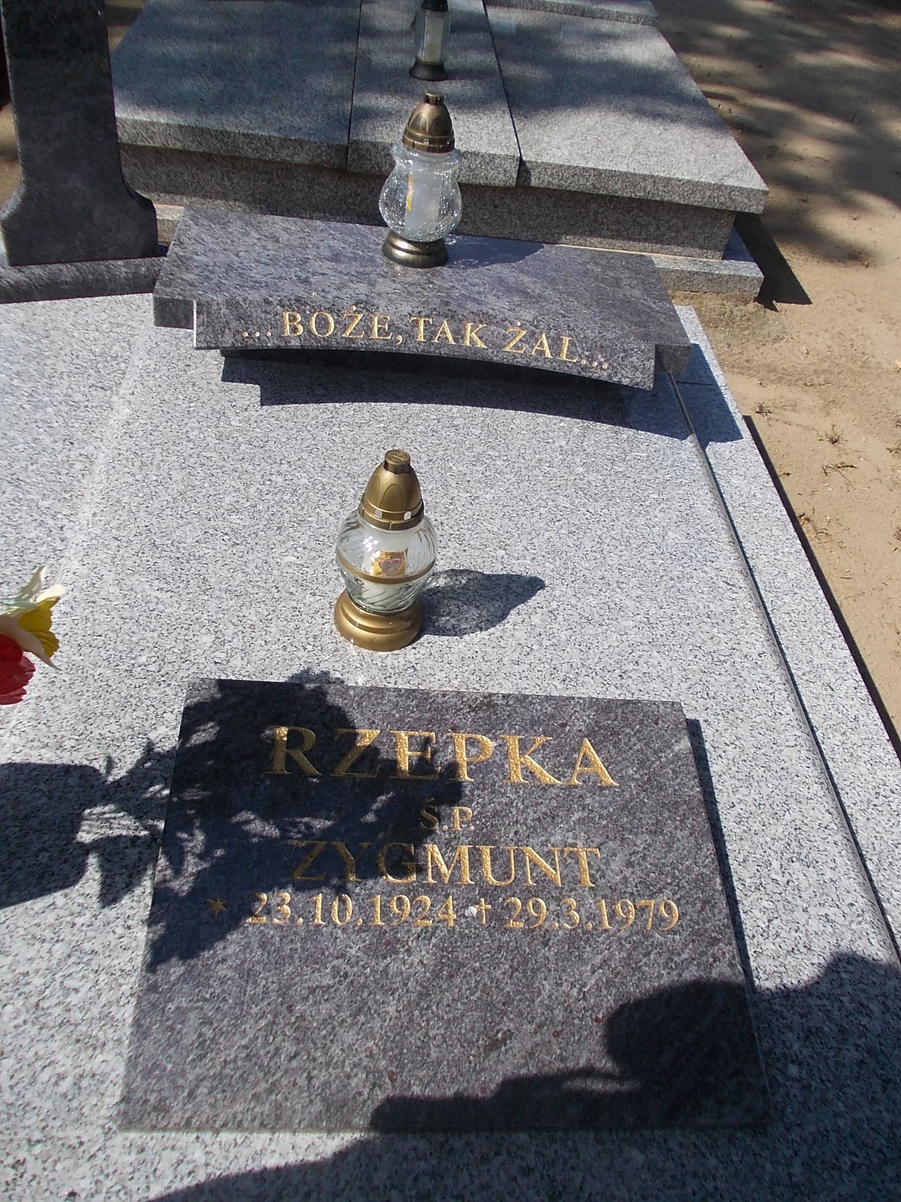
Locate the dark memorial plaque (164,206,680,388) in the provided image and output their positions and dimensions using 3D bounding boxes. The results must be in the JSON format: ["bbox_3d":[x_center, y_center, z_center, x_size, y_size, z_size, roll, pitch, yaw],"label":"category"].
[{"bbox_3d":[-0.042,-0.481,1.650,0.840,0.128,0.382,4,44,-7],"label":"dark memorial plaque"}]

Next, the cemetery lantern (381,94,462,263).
[{"bbox_3d":[-0.043,-0.688,1.582,0.135,0.258,0.135,4,44,-7],"label":"cemetery lantern"}]

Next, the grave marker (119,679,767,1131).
[{"bbox_3d":[-0.002,0.284,0.990,0.575,0.051,0.453,4,47,-7],"label":"grave marker"}]

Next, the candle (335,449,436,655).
[{"bbox_3d":[-0.076,-0.066,1.177,0.124,0.266,0.124,4,44,-7],"label":"candle"}]

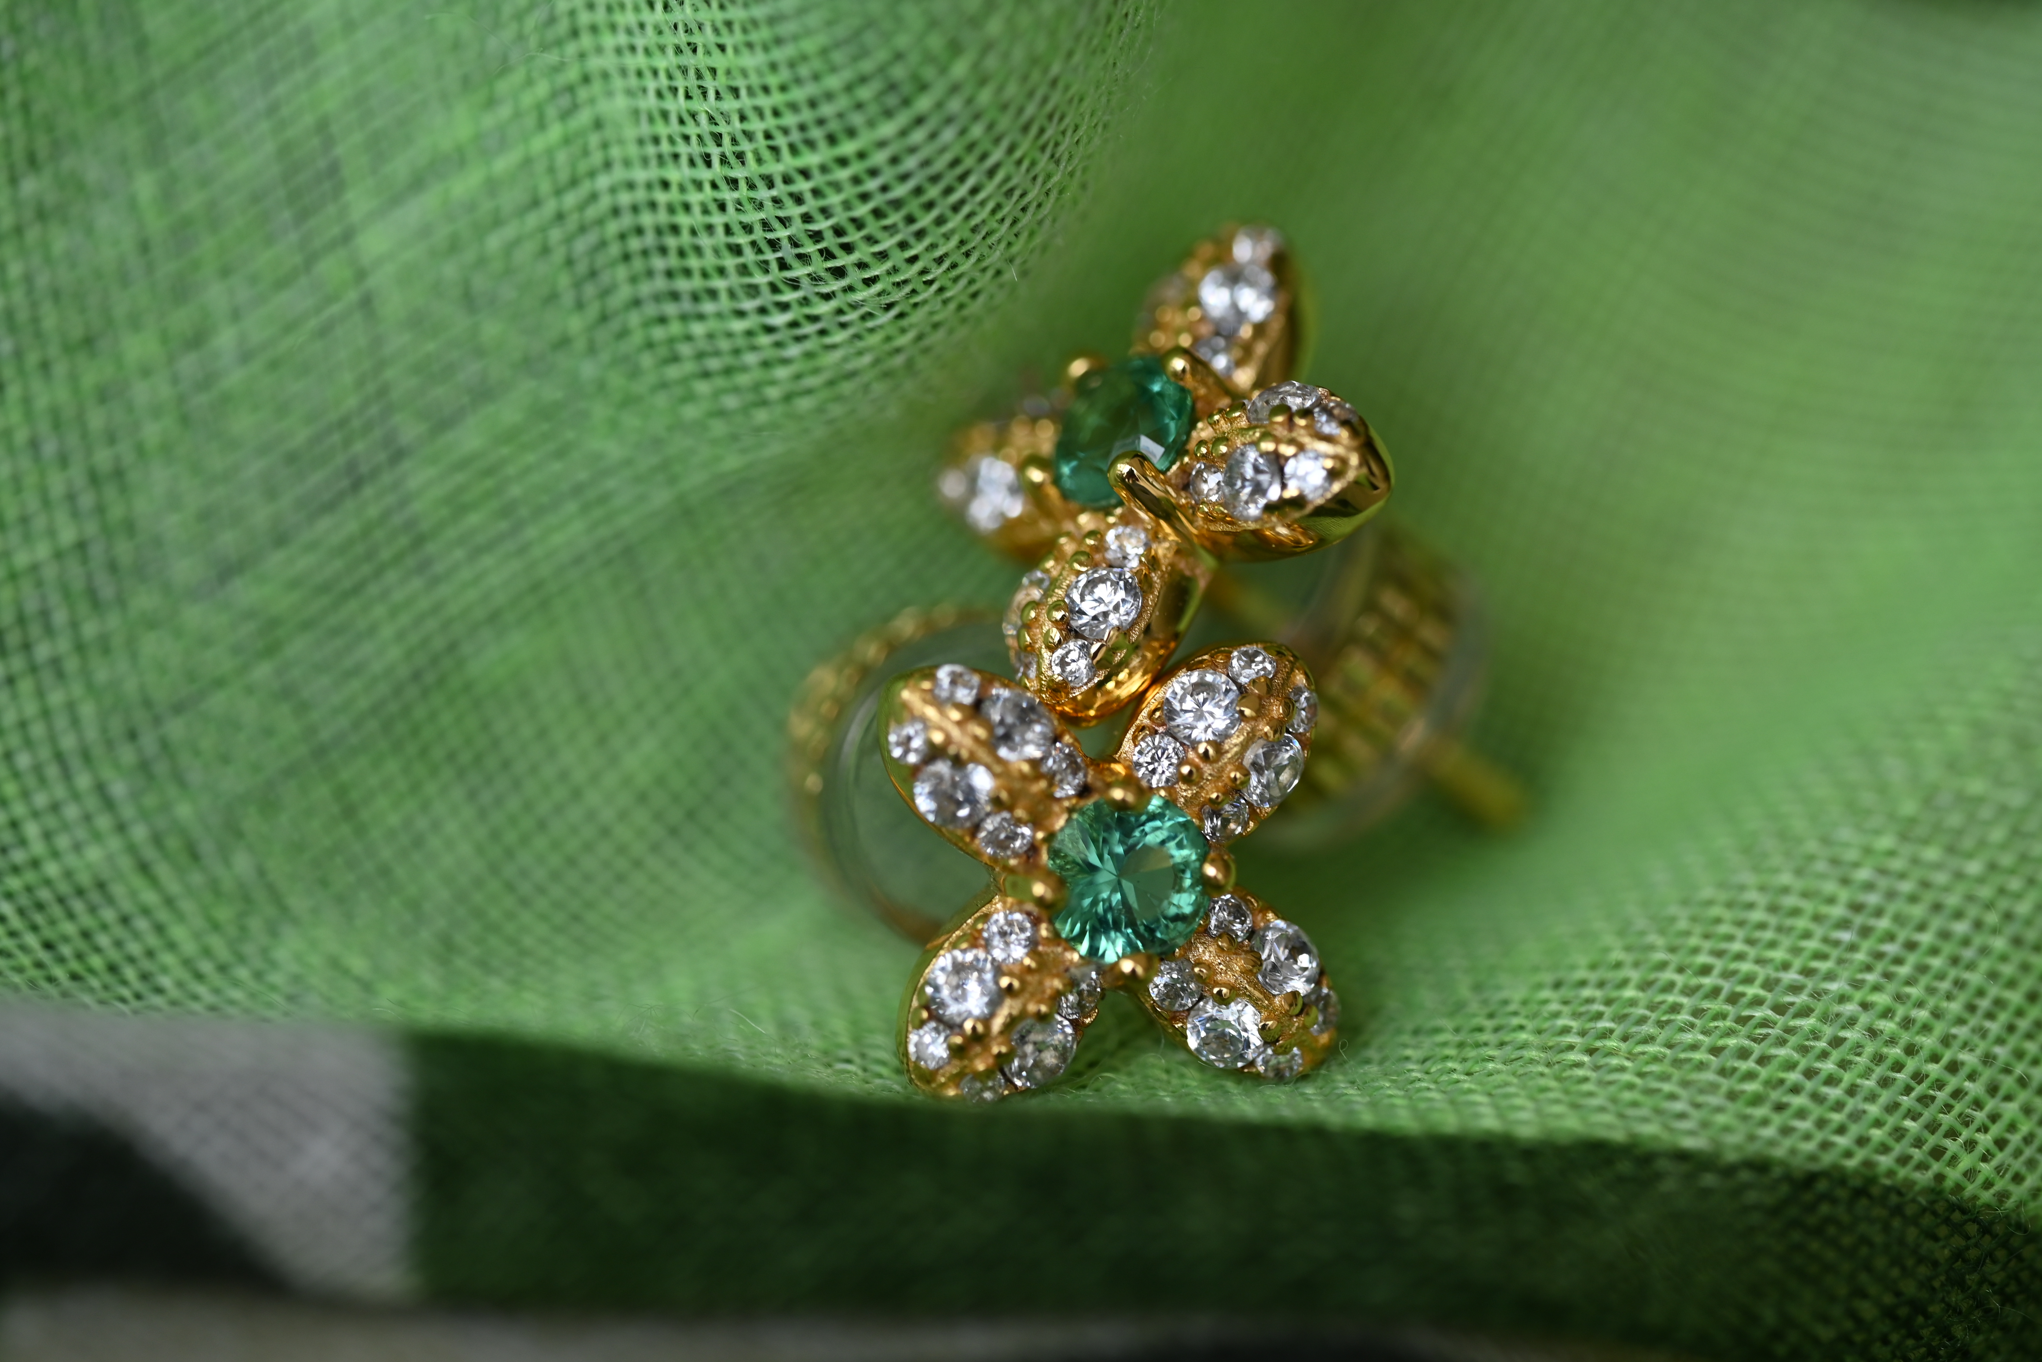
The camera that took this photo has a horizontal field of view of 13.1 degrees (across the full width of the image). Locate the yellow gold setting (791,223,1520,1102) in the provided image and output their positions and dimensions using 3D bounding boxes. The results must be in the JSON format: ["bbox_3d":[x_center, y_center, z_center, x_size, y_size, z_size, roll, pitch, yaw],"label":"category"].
[{"bbox_3d":[0.003,-0.001,0.181,0.015,0.016,0.013,0,15,0],"label":"yellow gold setting"}]

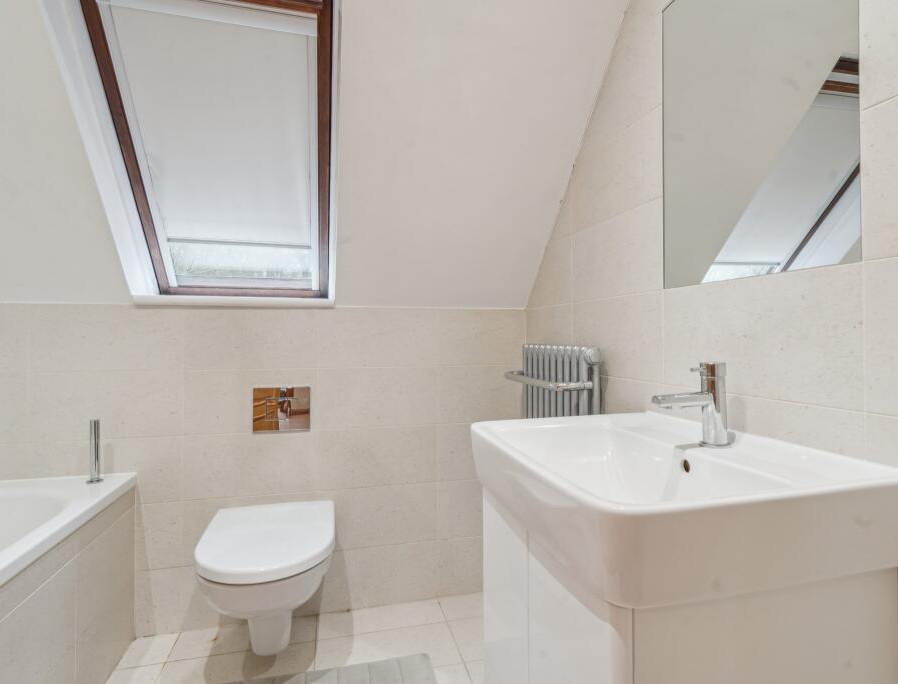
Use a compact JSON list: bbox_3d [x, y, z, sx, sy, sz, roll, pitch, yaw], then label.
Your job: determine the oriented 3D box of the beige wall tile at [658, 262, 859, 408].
[{"bbox_3d":[0.563,-0.009,0.873,0.010,0.222,0.416,0,0,-15],"label":"beige wall tile"}]

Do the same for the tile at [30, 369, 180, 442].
[{"bbox_3d":[-1.120,0.206,1.503,0.437,0.222,0.012,0,0,-14],"label":"tile"}]

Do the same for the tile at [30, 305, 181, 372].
[{"bbox_3d":[-1.123,-0.011,1.505,0.443,0.222,0.010,0,0,-13],"label":"tile"}]

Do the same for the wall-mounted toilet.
[{"bbox_3d":[-0.538,0.748,1.370,0.372,0.375,0.530,0,0,-14],"label":"wall-mounted toilet"}]

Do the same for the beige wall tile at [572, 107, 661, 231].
[{"bbox_3d":[0.457,-0.456,1.272,0.010,0.222,0.416,0,0,-15],"label":"beige wall tile"}]

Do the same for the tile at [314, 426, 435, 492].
[{"bbox_3d":[-0.259,0.430,1.702,0.443,0.222,0.010,0,0,-13],"label":"tile"}]

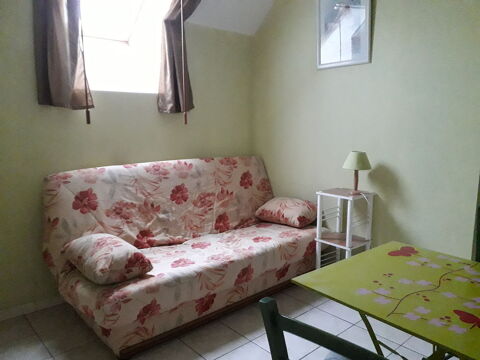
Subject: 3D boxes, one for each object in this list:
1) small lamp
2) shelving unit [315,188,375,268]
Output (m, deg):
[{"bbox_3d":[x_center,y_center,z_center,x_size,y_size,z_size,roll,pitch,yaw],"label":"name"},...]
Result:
[{"bbox_3d":[0.887,-0.052,2.841,0.217,0.320,0.217,-9,12,-40],"label":"small lamp"},{"bbox_3d":[0.814,0.489,2.943,0.287,0.779,0.325,-9,12,-40],"label":"shelving unit"}]

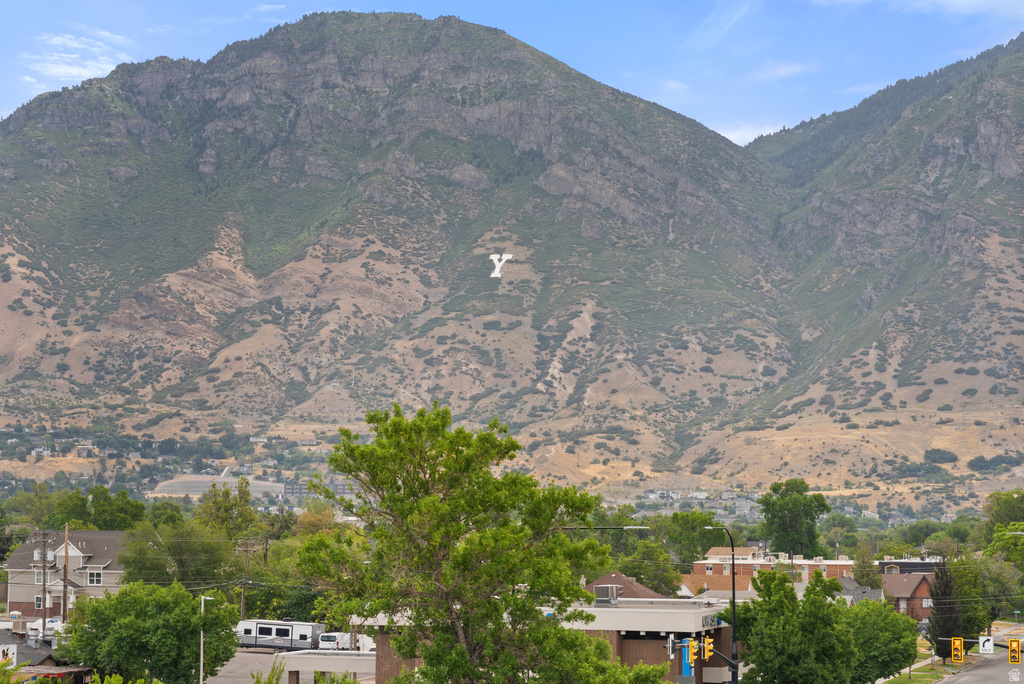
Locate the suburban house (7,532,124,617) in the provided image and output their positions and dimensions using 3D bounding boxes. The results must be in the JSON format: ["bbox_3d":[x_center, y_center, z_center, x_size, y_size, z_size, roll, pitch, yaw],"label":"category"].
[{"bbox_3d":[-51.640,29.150,247.980,18.500,10.800,12.800,-2,-6,23],"label":"suburban house"}]

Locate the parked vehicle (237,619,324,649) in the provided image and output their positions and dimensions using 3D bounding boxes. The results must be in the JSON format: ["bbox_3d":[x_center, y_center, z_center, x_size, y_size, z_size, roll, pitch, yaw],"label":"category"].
[{"bbox_3d":[-23.200,29.290,198.790,9.400,3.300,2.550,-3,-6,29],"label":"parked vehicle"}]

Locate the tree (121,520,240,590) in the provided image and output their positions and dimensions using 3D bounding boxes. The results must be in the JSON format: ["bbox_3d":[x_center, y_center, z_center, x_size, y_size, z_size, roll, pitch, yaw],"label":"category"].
[{"bbox_3d":[-40.019,27.873,238.464,14.000,13.320,13.000,0,-5,0],"label":"tree"}]

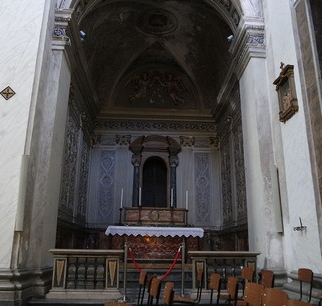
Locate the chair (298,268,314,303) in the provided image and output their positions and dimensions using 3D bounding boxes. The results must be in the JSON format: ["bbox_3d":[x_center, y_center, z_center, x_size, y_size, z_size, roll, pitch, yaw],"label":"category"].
[{"bbox_3d":[1.840,2.032,4.230,0.490,0.815,0.410,1,-14,-4],"label":"chair"}]

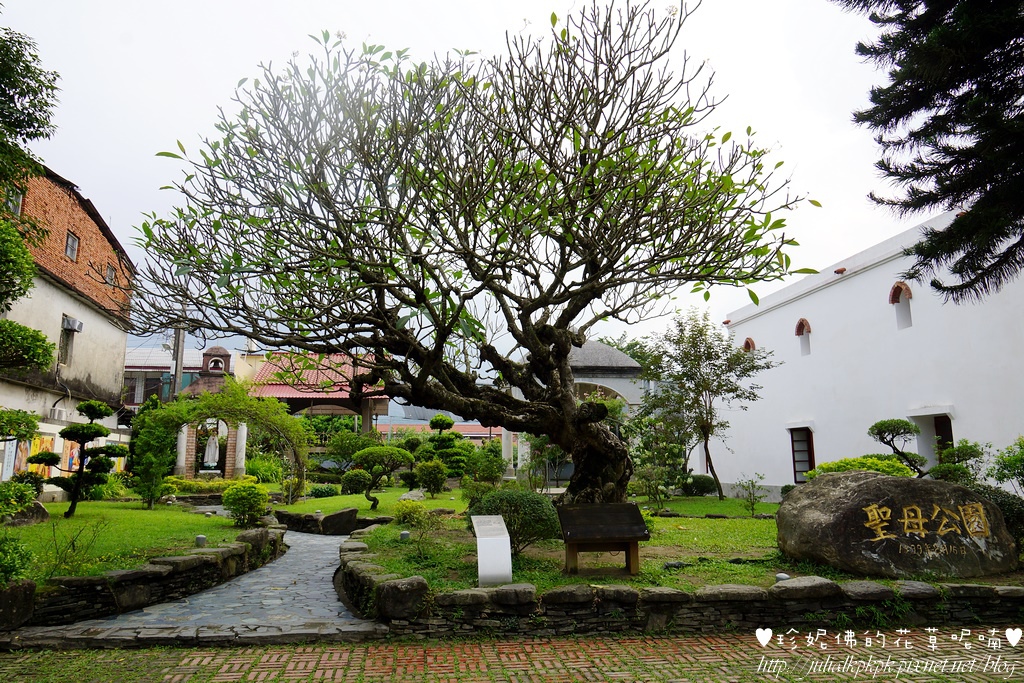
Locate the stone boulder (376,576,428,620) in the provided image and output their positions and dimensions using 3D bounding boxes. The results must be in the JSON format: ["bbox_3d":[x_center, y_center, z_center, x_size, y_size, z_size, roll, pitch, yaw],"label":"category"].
[{"bbox_3d":[-1.042,2.432,6.469,0.502,0.383,0.420,0,-10,0],"label":"stone boulder"}]

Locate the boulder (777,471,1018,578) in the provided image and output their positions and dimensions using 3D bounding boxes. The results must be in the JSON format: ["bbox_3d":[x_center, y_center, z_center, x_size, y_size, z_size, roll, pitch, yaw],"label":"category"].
[{"bbox_3d":[4.100,1.910,7.334,2.300,1.030,1.400,-1,-10,5],"label":"boulder"}]

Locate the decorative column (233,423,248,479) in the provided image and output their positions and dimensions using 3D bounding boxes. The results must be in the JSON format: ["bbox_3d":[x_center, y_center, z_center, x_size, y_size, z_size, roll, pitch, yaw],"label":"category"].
[{"bbox_3d":[-7.383,2.967,18.565,0.310,1.670,0.310,0,-10,0],"label":"decorative column"}]

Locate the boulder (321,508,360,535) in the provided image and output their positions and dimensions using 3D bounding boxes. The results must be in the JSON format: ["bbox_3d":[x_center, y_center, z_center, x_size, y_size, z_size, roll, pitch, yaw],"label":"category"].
[{"bbox_3d":[-3.263,3.396,12.914,0.700,0.530,0.420,0,-10,0],"label":"boulder"}]

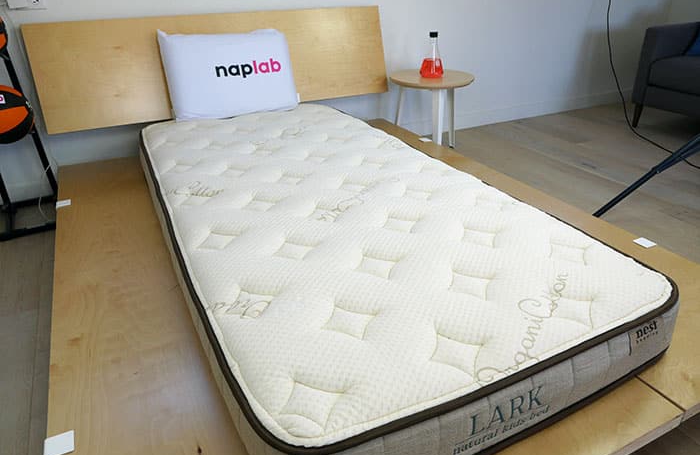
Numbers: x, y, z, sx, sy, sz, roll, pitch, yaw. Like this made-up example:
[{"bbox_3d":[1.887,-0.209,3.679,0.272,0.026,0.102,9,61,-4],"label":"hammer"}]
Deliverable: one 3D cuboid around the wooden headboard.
[{"bbox_3d":[-0.582,-0.815,2.421,1.718,0.454,0.025,-14,15,-24],"label":"wooden headboard"}]

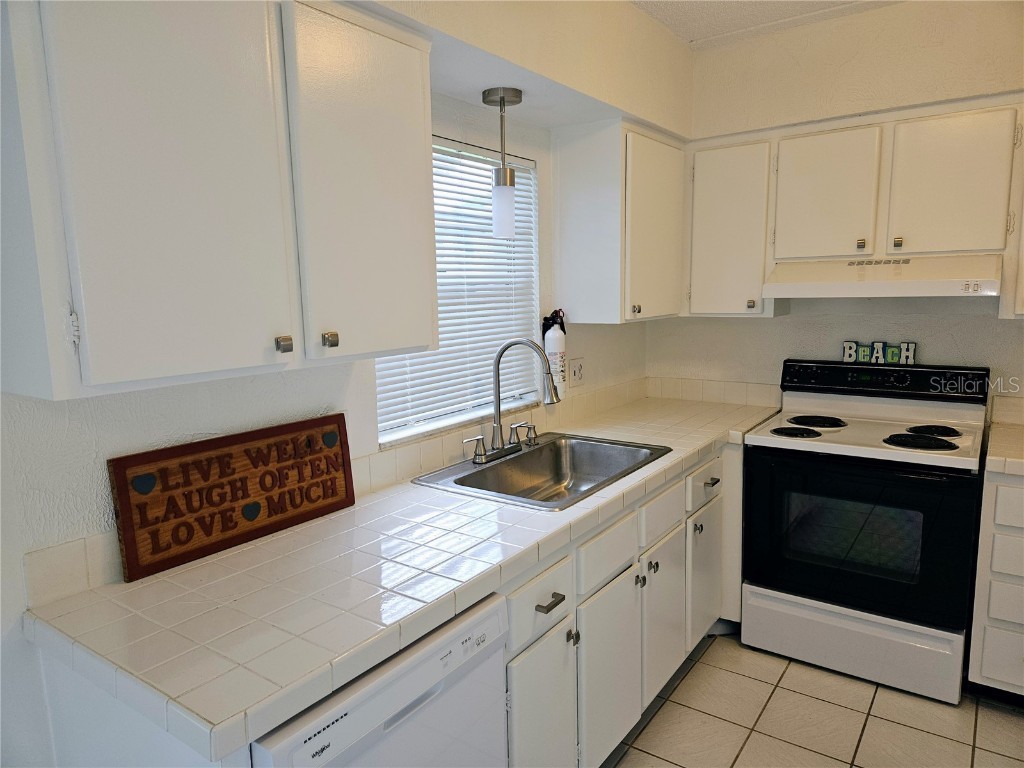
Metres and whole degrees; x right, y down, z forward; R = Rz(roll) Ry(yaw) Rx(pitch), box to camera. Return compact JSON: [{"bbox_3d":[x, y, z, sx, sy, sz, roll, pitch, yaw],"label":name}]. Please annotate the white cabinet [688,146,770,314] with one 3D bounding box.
[{"bbox_3d":[1.025,-0.679,3.034,0.370,0.720,0.335,5,10,35],"label":"white cabinet"}]

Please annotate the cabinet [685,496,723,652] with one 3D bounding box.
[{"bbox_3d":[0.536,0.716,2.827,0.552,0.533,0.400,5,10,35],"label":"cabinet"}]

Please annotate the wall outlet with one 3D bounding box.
[{"bbox_3d":[0.289,-0.049,2.975,0.010,0.123,0.128,5,10,35],"label":"wall outlet"}]

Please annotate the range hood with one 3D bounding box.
[{"bbox_3d":[1.446,-0.417,2.664,0.760,0.142,0.505,5,10,35],"label":"range hood"}]

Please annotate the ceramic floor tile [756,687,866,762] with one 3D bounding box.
[{"bbox_3d":[1.040,1.180,2.364,0.305,0.010,0.305,5,10,35],"label":"ceramic floor tile"}]

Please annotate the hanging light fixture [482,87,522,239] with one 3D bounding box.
[{"bbox_3d":[-0.027,-0.700,2.189,0.126,0.450,0.126,-1,8,0],"label":"hanging light fixture"}]

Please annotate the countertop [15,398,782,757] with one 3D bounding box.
[{"bbox_3d":[0.168,0.302,2.241,0.675,0.056,2.832,5,10,35],"label":"countertop"}]

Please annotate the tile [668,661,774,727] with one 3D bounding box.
[{"bbox_3d":[0.785,1.155,2.534,0.306,0.010,0.305,5,10,35],"label":"tile"}]

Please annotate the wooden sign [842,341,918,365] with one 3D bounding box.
[{"bbox_3d":[1.564,-0.133,2.909,0.275,0.092,0.025,5,10,35],"label":"wooden sign"}]

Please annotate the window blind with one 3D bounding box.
[{"bbox_3d":[-0.156,-0.350,2.347,0.040,0.917,0.875,5,10,35],"label":"window blind"}]

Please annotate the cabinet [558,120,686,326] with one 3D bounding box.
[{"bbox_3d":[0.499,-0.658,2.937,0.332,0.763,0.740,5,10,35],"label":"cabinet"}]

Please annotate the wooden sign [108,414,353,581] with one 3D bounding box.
[{"bbox_3d":[-0.642,0.248,1.655,0.022,0.256,0.613,-3,5,36],"label":"wooden sign"}]

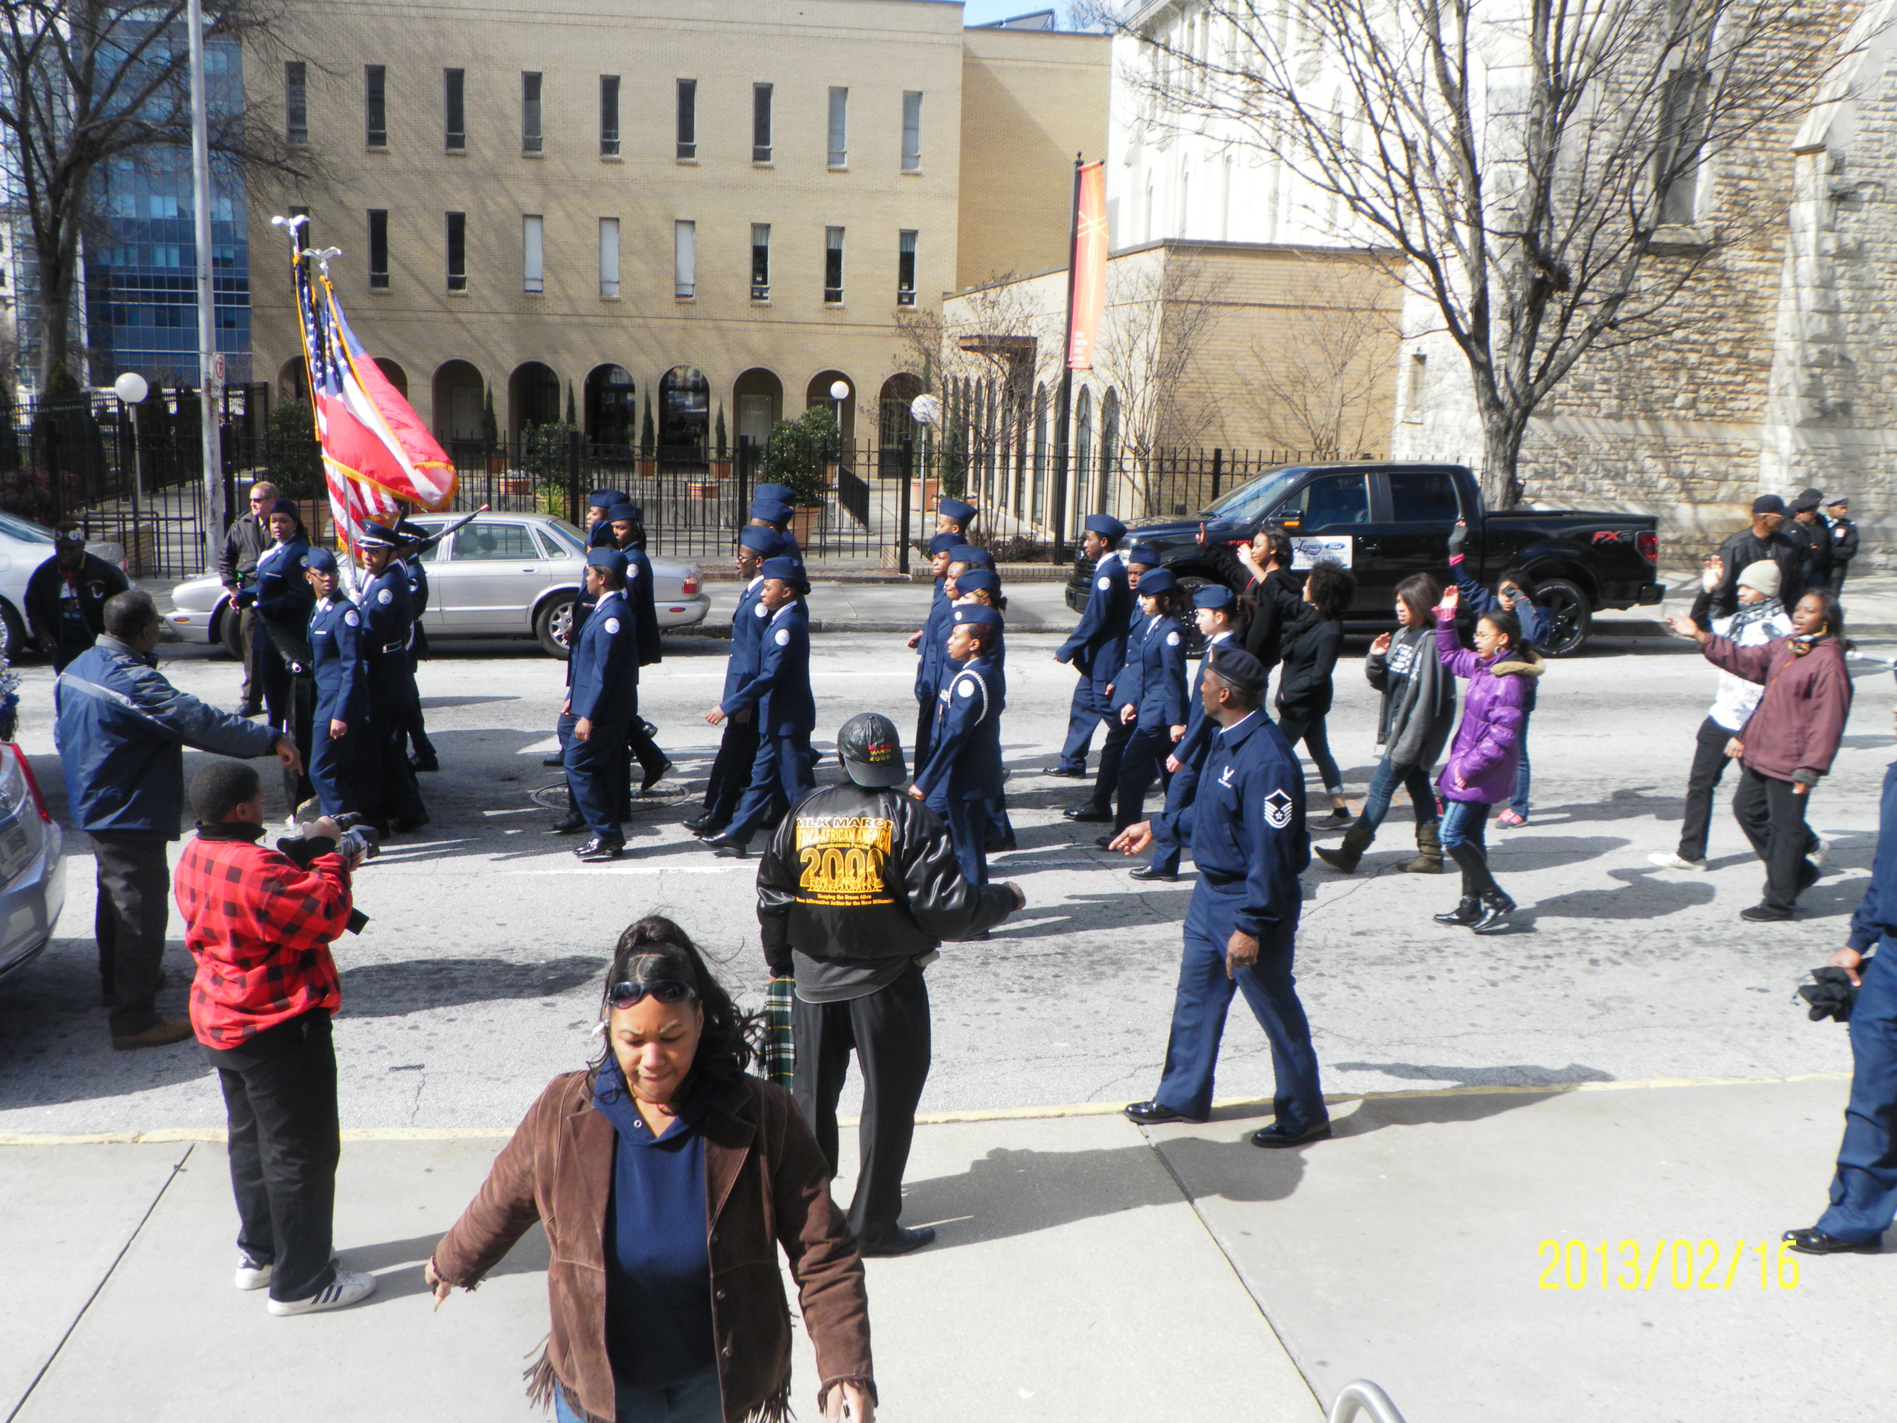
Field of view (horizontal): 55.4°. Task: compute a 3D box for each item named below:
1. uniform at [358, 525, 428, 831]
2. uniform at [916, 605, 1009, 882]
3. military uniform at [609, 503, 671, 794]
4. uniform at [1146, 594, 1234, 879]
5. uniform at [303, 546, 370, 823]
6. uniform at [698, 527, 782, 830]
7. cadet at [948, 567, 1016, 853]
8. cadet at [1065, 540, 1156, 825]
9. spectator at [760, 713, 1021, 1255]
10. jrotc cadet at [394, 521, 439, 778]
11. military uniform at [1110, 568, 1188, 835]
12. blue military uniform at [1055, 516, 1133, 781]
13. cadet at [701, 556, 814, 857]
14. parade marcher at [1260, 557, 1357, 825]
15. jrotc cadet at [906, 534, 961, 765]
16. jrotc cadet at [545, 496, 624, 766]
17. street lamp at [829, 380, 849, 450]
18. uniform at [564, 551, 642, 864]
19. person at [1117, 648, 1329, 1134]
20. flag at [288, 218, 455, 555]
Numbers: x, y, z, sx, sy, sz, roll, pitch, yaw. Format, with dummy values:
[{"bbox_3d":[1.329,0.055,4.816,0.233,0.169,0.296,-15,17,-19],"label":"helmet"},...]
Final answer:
[{"bbox_3d":[-3.227,-0.183,10.541,0.400,1.848,0.520,-5,12,-31],"label":"uniform"},{"bbox_3d":[0.046,0.243,9.125,0.490,1.568,0.460,0,11,-8],"label":"uniform"},{"bbox_3d":[-2.039,-0.401,11.601,0.620,1.820,0.500,0,10,-9],"label":"military uniform"},{"bbox_3d":[1.410,0.102,10.214,0.680,1.660,0.500,-1,10,-12],"label":"uniform"},{"bbox_3d":[-3.598,-0.118,10.656,0.400,1.694,0.460,-7,13,-37],"label":"uniform"},{"bbox_3d":[-1.243,-0.174,10.569,0.560,1.790,0.500,0,11,-8],"label":"uniform"},{"bbox_3d":[0.135,-0.011,10.739,0.528,1.682,0.520,0,11,-10],"label":"cadet"},{"bbox_3d":[1.033,-0.174,11.226,0.592,1.749,0.520,-2,11,-17],"label":"cadet"},{"bbox_3d":[-0.182,0.846,5.608,0.800,1.730,0.500,2,9,5],"label":"spectator"},{"bbox_3d":[-3.764,-0.454,12.601,0.437,1.744,0.520,-4,12,-26],"label":"jrotc cadet"},{"bbox_3d":[1.176,-0.044,10.693,0.430,1.593,0.450,0,11,-8],"label":"military uniform"},{"bbox_3d":[0.986,-0.427,12.190,0.500,1.771,0.480,0,11,-8],"label":"blue military uniform"},{"bbox_3d":[-1.034,-0.013,10.062,0.690,1.711,0.480,0,10,-8],"label":"cadet"},{"bbox_3d":[2.218,-0.119,11.267,0.601,1.679,0.500,1,11,-2],"label":"parade marcher"},{"bbox_3d":[-0.014,-0.221,11.206,0.580,1.760,0.500,-1,10,-13],"label":"jrotc cadet"},{"bbox_3d":[-2.419,-0.554,12.232,0.628,1.864,0.540,0,11,-10],"label":"jrotc cadet"},{"bbox_3d":[-2.349,-6.153,39.000,0.410,2.000,0.410,0,10,-10],"label":"street lamp"},{"bbox_3d":[-1.922,-0.042,10.002,0.450,1.713,0.500,0,11,-8],"label":"uniform"},{"bbox_3d":[0.965,0.646,6.415,0.741,1.790,0.600,-1,11,-13],"label":"person"},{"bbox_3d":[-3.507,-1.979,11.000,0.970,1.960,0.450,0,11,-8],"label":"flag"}]

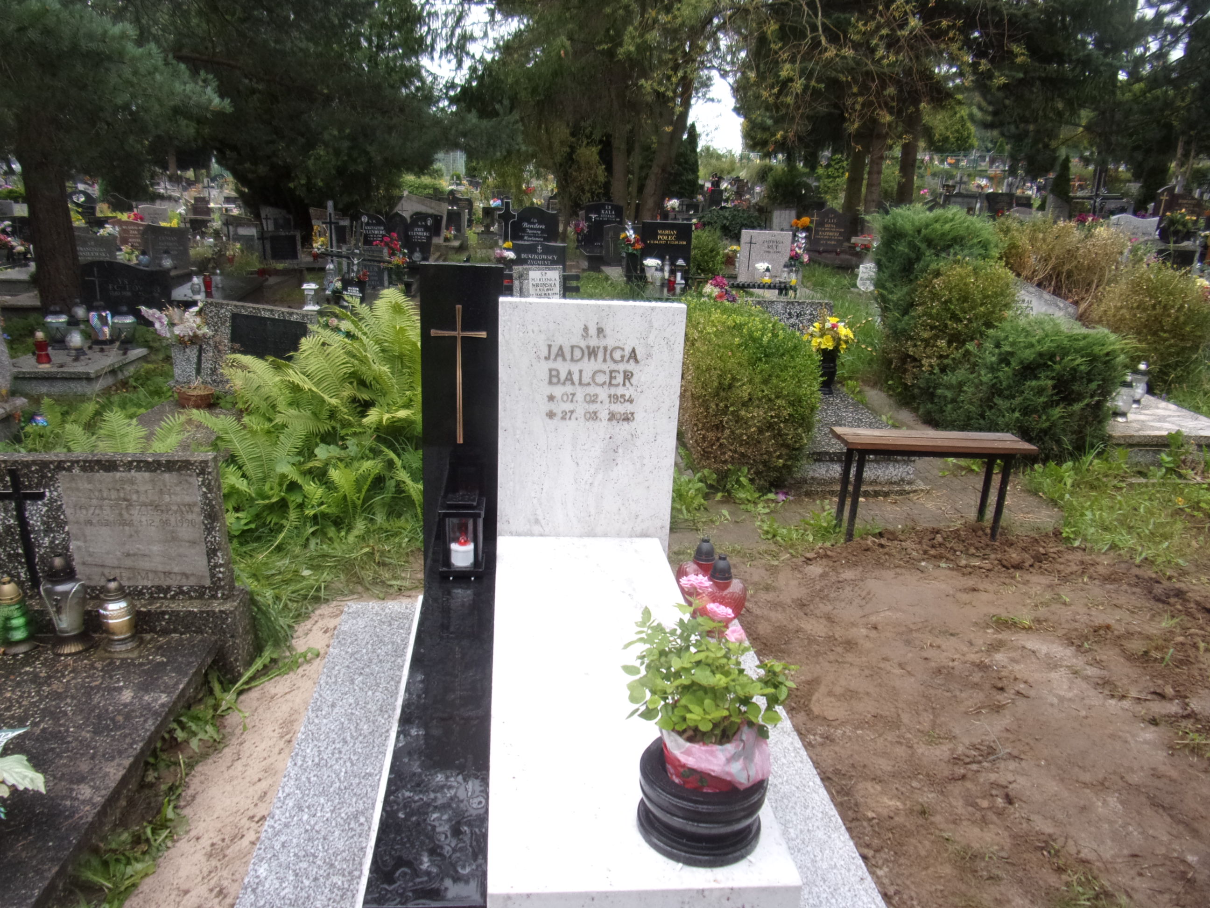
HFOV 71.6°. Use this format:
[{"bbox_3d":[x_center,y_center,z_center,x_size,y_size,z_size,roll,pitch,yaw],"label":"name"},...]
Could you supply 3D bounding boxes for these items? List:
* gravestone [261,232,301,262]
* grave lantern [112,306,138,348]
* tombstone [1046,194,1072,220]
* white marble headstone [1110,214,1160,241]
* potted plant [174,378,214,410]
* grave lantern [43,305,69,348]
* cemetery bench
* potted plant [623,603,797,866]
[{"bbox_3d":[-4.638,-2.961,12.000,0.560,0.450,0.140,0,18,-7],"label":"gravestone"},{"bbox_3d":[-3.034,-0.797,5.300,0.150,0.265,0.150,3,17,0],"label":"grave lantern"},{"bbox_3d":[9.185,-4.971,17.000,0.470,0.600,0.140,1,18,-4],"label":"tombstone"},{"bbox_3d":[9.780,-4.113,15.500,0.900,0.620,0.120,1,19,-7],"label":"white marble headstone"},{"bbox_3d":[-2.247,-0.334,4.600,0.205,0.140,0.205,1,19,-7],"label":"potted plant"},{"bbox_3d":[-3.986,-0.914,6.100,0.170,0.310,0.170,1,18,-5],"label":"grave lantern"},{"bbox_3d":[1.530,0.147,4.017,0.885,0.465,0.261,2,18,-3],"label":"cemetery bench"},{"bbox_3d":[0.204,0.520,1.591,0.310,0.450,0.300,1,19,-7],"label":"potted plant"}]

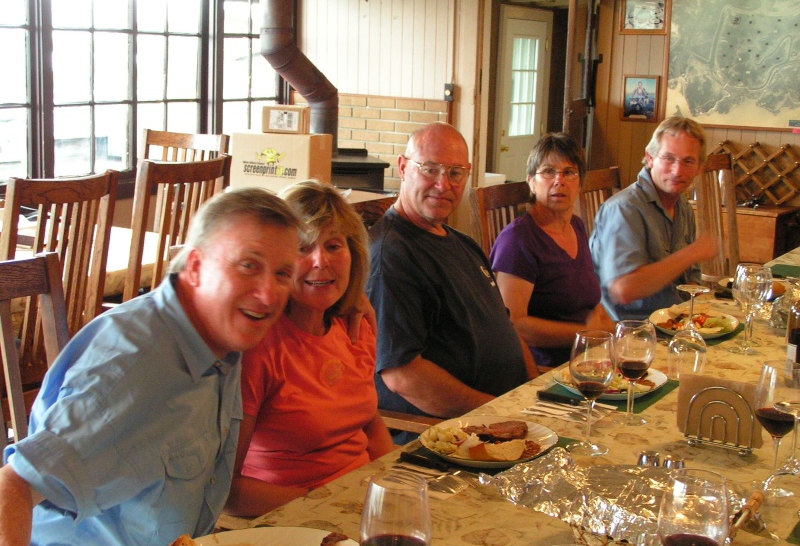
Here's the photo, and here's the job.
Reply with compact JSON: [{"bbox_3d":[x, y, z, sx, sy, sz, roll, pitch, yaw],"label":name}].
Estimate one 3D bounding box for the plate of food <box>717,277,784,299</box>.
[{"bbox_3d":[1.179,0.042,4.292,0.256,0.048,0.256,2,10,0],"label":"plate of food"}]

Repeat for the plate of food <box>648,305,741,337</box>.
[{"bbox_3d":[0.831,0.140,3.665,0.258,0.044,0.258,2,10,0],"label":"plate of food"}]

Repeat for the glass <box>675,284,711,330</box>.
[{"bbox_3d":[0.706,0.141,3.139,0.090,0.211,0.090,7,11,30],"label":"glass"}]

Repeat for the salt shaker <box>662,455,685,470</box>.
[{"bbox_3d":[0.470,0.352,2.236,0.040,0.066,0.040,7,11,29],"label":"salt shaker"}]

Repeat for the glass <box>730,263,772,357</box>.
[{"bbox_3d":[0.902,0.094,3.355,0.088,0.222,0.088,7,11,29],"label":"glass"}]

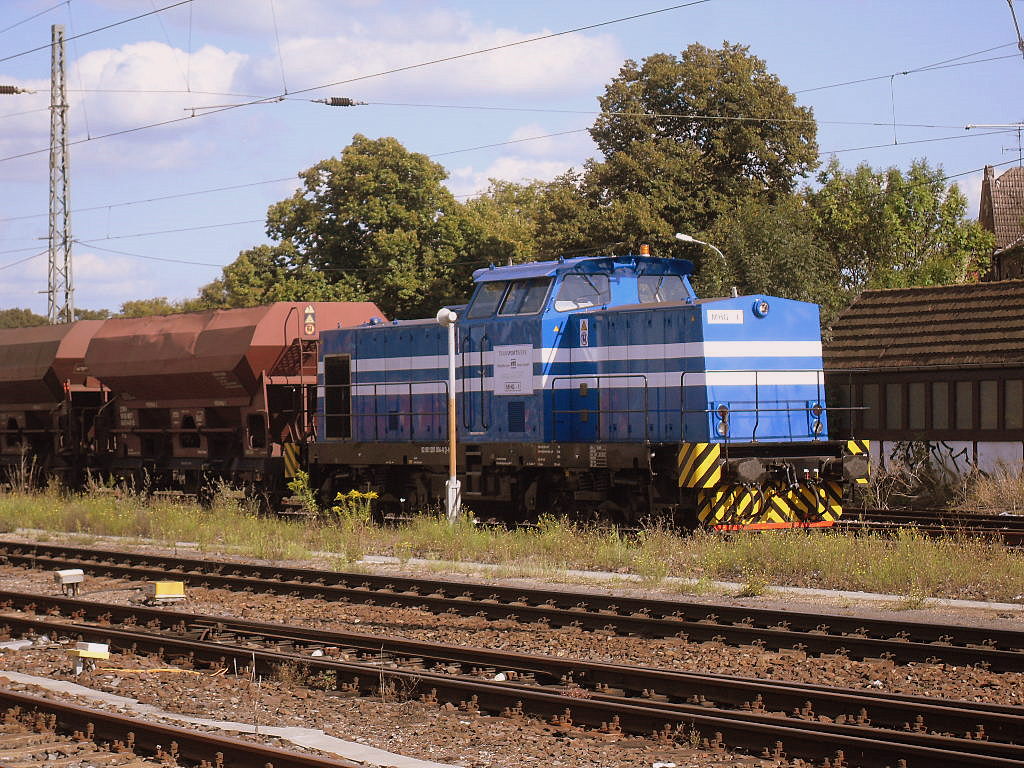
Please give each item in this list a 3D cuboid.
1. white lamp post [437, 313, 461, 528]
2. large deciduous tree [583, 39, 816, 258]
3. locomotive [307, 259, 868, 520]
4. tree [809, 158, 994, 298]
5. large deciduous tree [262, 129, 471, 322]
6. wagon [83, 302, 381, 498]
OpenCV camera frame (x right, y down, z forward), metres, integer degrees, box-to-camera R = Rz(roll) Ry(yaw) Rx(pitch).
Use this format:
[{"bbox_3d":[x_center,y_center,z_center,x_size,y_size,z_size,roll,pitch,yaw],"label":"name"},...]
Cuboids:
[{"bbox_3d":[-0.899,0.521,43.980,0.330,3.288,0.320,-1,-1,0],"label":"white lamp post"},{"bbox_3d":[7.241,-4.983,114.903,9.071,16.068,9.000,-1,-1,0],"label":"large deciduous tree"},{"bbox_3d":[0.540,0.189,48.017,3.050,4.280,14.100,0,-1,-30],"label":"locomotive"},{"bbox_3d":[11.674,-2.014,89.943,5.548,9.425,6.000,-1,-1,0],"label":"tree"},{"bbox_3d":[-5.123,-2.980,109.926,7.656,12.234,8.000,-1,-1,0],"label":"large deciduous tree"},{"bbox_3d":[-5.361,0.532,58.231,3.000,3.980,9.500,0,-1,-30],"label":"wagon"}]

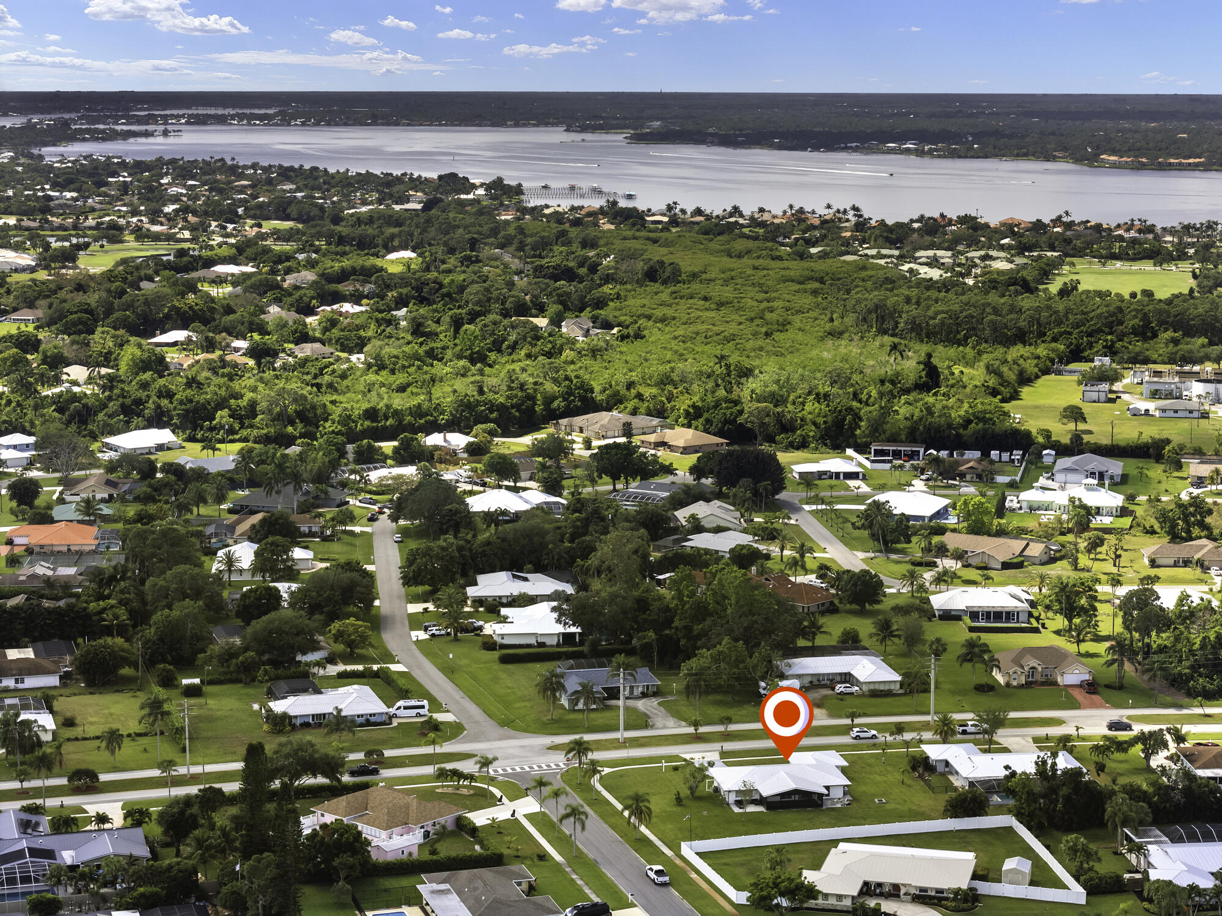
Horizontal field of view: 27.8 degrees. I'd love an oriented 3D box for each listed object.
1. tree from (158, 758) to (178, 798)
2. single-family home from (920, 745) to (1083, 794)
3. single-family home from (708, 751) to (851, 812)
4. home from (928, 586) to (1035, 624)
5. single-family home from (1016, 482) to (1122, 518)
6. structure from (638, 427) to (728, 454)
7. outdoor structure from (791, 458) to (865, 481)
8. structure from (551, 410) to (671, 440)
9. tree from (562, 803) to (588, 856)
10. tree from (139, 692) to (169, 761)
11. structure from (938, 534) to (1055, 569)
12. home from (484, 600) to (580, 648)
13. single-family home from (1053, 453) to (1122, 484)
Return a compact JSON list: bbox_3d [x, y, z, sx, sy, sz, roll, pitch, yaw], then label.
[{"bbox_3d":[-70.644,51.319,395.598,3.300,6.540,3.300,0,9,0],"label":"tree"},{"bbox_3d":[66.038,50.893,416.146,23.657,4.700,20.306,-1,9,-6],"label":"single-family home"},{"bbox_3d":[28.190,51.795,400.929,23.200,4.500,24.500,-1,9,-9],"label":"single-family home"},{"bbox_3d":[80.500,30.880,534.300,22.640,5.400,18.590,1,9,2],"label":"home"},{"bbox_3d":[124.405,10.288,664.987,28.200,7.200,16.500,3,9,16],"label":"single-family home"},{"bbox_3d":[23.060,-5.880,783.718,19.342,5.500,21.933,-7,11,-38],"label":"structure"},{"bbox_3d":[63.597,2.717,730.109,20.356,4.900,16.159,0,9,-4],"label":"outdoor structure"},{"bbox_3d":[-0.270,-12.040,808.550,29.500,6.700,29.500,-7,11,-37],"label":"structure"},{"bbox_3d":[-5.400,55.100,365.990,4.100,8.100,4.100,0,9,0],"label":"tree"},{"bbox_3d":[-76.847,45.582,415.337,5.000,11.880,5.000,0,9,0],"label":"tree"},{"bbox_3d":[89.959,22.107,594.737,27.500,4.900,24.000,5,10,28],"label":"structure"},{"bbox_3d":[-16.160,33.730,514.440,18.010,5.300,24.600,-1,9,-6],"label":"home"},{"bbox_3d":[141.383,2.179,730.065,19.725,6.300,24.953,2,9,12],"label":"single-family home"}]

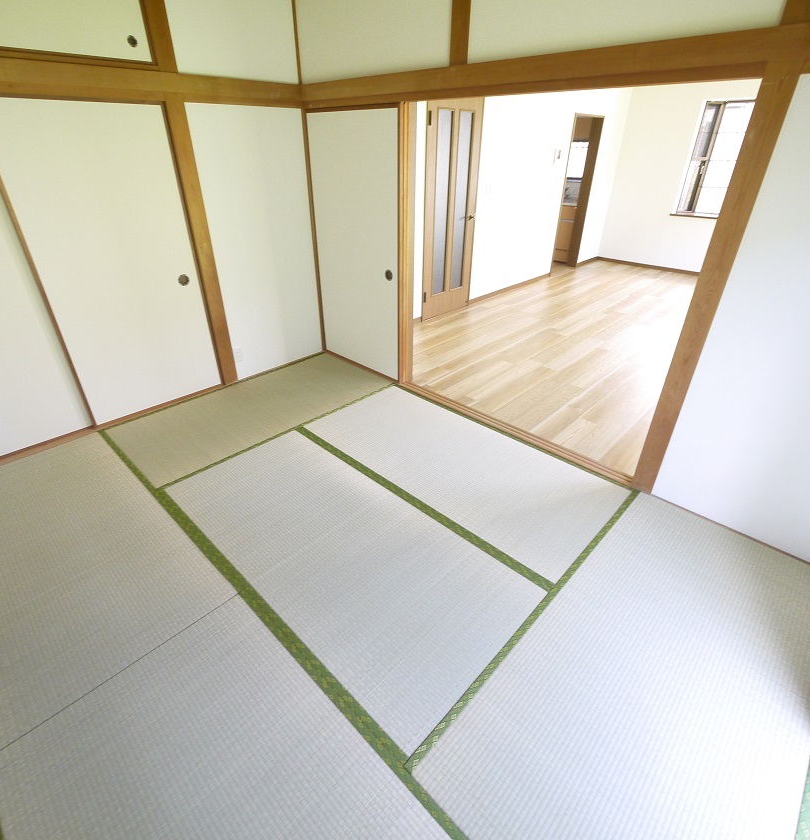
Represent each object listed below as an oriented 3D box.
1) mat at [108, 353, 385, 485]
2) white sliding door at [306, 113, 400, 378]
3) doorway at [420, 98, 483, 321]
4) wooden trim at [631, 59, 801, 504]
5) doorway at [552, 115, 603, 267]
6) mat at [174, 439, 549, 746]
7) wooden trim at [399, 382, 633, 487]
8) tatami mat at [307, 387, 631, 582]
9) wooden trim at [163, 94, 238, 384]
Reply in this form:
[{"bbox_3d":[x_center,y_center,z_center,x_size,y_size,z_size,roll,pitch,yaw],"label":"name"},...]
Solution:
[{"bbox_3d":[-1.003,-0.092,3.189,0.862,0.045,1.760,26,40,36],"label":"mat"},{"bbox_3d":[-0.330,-1.190,3.258,0.865,1.730,0.030,26,40,36],"label":"white sliding door"},{"bbox_3d":[0.439,-2.004,4.377,0.040,1.980,0.785,26,40,36],"label":"doorway"},{"bbox_3d":[1.263,-0.405,1.946,0.107,1.775,0.095,26,40,36],"label":"wooden trim"},{"bbox_3d":[2.245,-2.968,6.073,0.140,1.875,0.810,26,40,36],"label":"doorway"},{"bbox_3d":[-0.349,0.548,2.133,1.790,0.045,0.880,26,40,36],"label":"mat"},{"bbox_3d":[0.620,0.030,2.964,1.720,0.047,0.115,26,40,36],"label":"wooden trim"},{"bbox_3d":[0.259,0.218,2.676,1.790,0.045,0.880,26,40,36],"label":"tatami mat"},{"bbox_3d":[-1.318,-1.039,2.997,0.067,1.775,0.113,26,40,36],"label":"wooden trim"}]

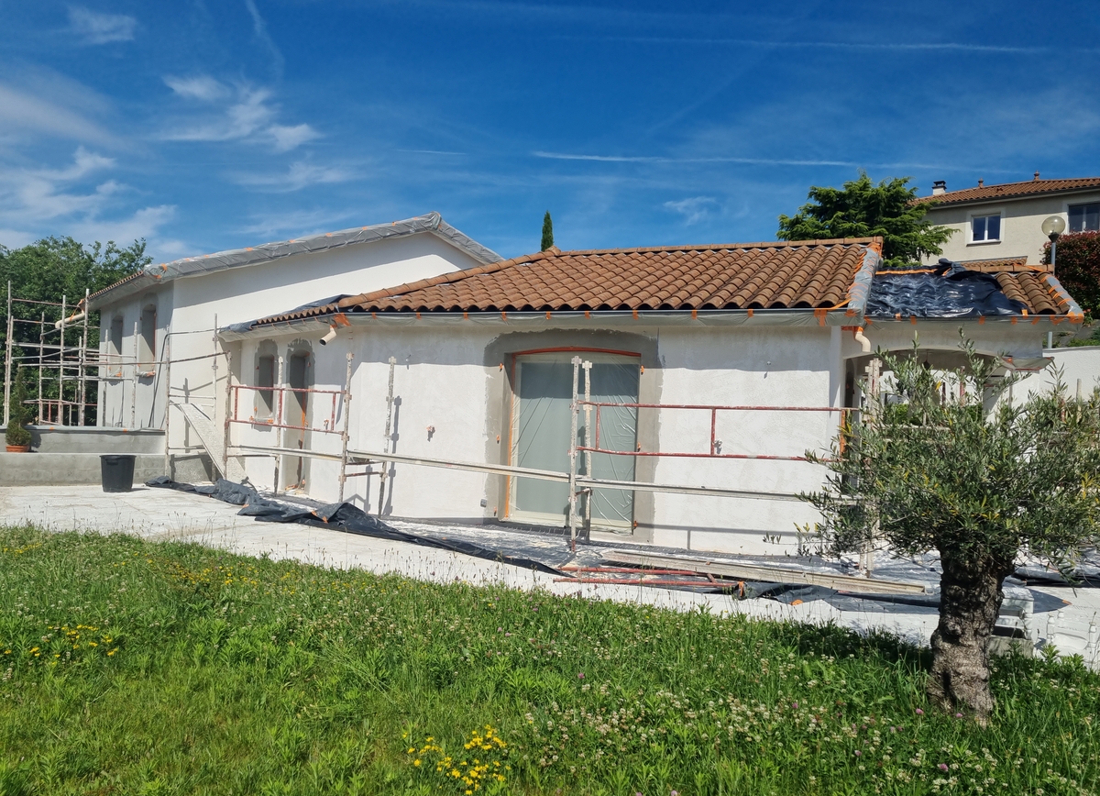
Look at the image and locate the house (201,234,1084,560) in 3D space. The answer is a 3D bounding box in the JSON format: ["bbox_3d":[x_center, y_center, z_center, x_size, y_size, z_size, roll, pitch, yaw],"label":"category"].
[{"bbox_3d":[0.742,-0.404,14.240,13.000,4.300,8.800,2,-1,22],"label":"house"}]

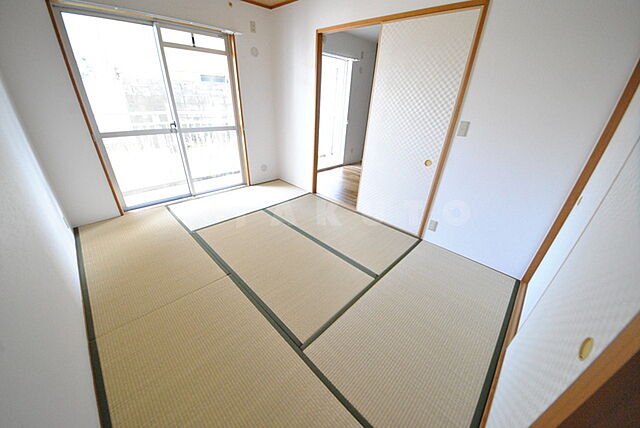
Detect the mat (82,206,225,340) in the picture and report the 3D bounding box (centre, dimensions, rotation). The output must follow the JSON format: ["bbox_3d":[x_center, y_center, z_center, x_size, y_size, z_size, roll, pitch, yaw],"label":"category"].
[{"bbox_3d":[-1.671,0.339,2.050,1.705,0.050,0.812,26,35,36],"label":"mat"}]

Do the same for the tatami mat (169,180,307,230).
[{"bbox_3d":[-1.071,-0.199,3.180,0.846,0.050,1.720,26,35,36],"label":"tatami mat"}]

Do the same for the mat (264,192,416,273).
[{"bbox_3d":[0.180,0.137,2.698,1.721,0.050,0.840,26,35,36],"label":"mat"}]

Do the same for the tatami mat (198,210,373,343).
[{"bbox_3d":[-0.433,0.397,2.109,1.721,0.050,0.844,26,35,36],"label":"tatami mat"}]

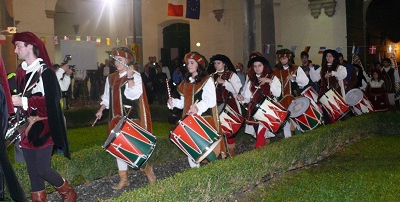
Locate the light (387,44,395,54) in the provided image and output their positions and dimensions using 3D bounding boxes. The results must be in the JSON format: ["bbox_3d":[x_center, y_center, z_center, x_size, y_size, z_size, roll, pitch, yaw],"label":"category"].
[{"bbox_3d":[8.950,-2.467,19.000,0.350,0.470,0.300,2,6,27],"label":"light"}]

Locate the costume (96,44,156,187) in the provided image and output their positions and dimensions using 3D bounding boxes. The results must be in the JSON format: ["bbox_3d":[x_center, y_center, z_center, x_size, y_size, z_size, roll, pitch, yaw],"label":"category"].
[{"bbox_3d":[-0.918,0.215,5.097,0.620,1.755,0.520,2,5,42],"label":"costume"}]

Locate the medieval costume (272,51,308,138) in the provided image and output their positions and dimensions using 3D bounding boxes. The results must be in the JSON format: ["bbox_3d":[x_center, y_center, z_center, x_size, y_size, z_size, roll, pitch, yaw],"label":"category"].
[{"bbox_3d":[1.678,-0.083,7.500,0.620,1.720,0.480,3,7,37],"label":"medieval costume"}]

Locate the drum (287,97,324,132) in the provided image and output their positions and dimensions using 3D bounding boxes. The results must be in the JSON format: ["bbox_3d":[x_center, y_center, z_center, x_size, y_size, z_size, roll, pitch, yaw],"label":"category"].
[{"bbox_3d":[1.798,0.266,7.014,0.430,0.430,0.500,21,-23,44],"label":"drum"}]

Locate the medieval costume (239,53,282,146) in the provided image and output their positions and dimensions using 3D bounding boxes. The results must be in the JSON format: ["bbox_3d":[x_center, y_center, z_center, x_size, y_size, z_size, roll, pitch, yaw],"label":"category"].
[{"bbox_3d":[0.982,0.116,6.516,0.580,1.675,0.460,1,5,33],"label":"medieval costume"}]

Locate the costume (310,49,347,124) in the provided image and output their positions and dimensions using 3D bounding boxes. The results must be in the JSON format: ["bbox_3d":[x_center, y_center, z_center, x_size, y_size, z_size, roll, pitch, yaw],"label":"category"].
[{"bbox_3d":[2.733,-0.202,8.600,0.660,1.740,0.500,3,6,33],"label":"costume"}]

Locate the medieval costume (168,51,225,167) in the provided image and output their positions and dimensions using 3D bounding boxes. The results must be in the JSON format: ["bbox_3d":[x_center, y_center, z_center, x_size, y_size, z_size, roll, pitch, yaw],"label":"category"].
[{"bbox_3d":[-0.031,0.206,5.392,0.620,1.695,0.500,3,5,43],"label":"medieval costume"}]

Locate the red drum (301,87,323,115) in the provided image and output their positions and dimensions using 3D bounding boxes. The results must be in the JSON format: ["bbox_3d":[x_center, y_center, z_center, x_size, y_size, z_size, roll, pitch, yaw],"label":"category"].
[{"bbox_3d":[2.178,0.039,7.900,0.420,0.520,0.420,-44,-9,8],"label":"red drum"}]

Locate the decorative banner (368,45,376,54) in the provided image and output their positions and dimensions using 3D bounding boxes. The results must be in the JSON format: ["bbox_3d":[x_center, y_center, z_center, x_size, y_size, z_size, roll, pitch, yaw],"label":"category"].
[{"bbox_3d":[5.317,-1.586,12.500,0.220,0.270,0.030,0,4,10],"label":"decorative banner"}]

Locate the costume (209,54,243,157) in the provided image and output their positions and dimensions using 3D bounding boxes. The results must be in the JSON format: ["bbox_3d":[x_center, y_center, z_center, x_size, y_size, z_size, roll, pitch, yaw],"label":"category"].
[{"bbox_3d":[0.402,0.096,6.500,0.540,1.660,0.440,3,7,38],"label":"costume"}]

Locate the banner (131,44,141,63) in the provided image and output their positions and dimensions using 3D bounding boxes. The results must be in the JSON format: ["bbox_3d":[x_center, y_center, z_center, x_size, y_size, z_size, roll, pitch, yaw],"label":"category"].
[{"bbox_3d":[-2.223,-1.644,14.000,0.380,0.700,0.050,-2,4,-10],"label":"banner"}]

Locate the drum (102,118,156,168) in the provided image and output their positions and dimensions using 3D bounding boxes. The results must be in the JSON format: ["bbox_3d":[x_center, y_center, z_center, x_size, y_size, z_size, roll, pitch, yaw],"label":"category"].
[{"bbox_3d":[-0.810,0.491,4.720,0.440,0.470,0.440,-39,23,35],"label":"drum"}]

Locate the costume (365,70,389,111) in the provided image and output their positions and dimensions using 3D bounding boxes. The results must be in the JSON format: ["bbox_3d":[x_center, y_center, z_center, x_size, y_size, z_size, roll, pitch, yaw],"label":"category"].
[{"bbox_3d":[4.946,-0.238,11.300,0.550,1.270,0.450,2,6,30],"label":"costume"}]

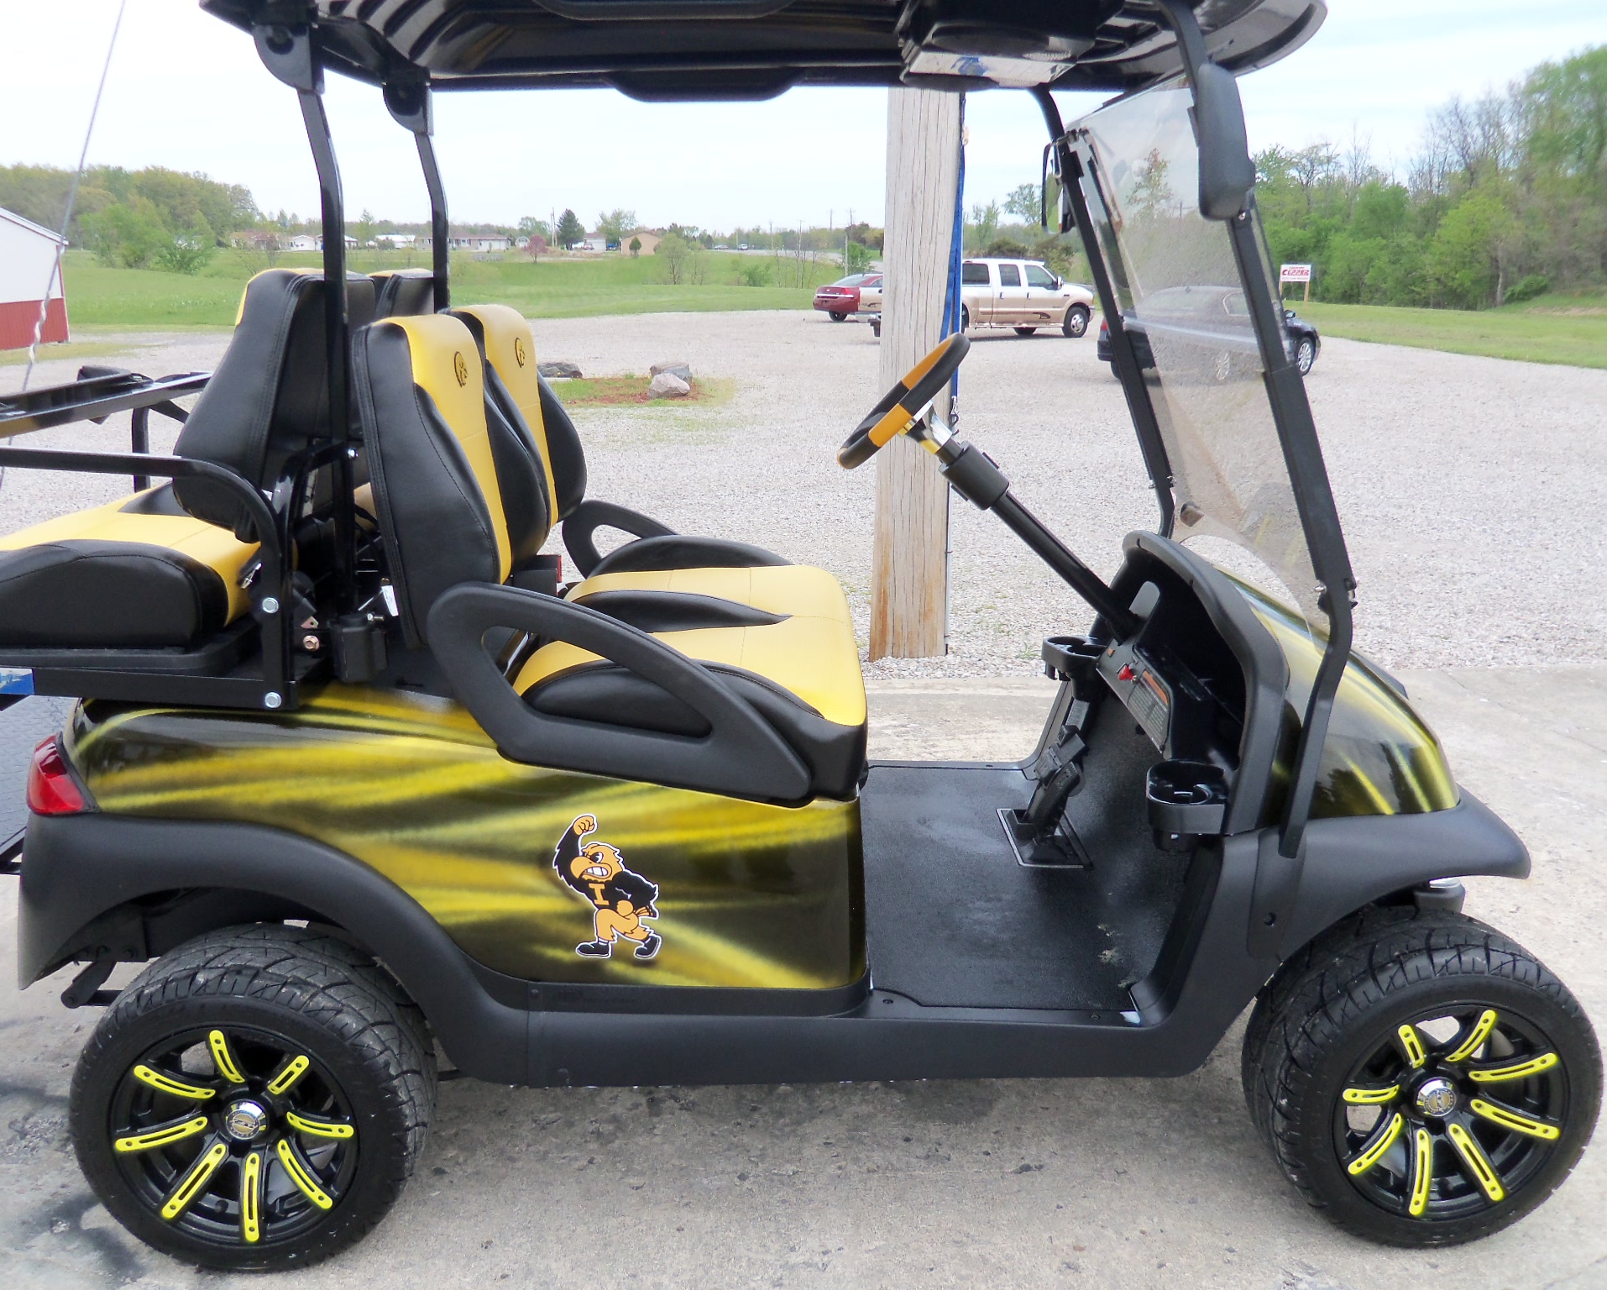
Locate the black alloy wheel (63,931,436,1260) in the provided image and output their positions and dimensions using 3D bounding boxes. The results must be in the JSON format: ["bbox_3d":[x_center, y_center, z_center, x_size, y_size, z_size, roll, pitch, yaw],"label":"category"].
[{"bbox_3d":[-0.765,0.637,1.967,0.460,0.460,0.220,0,15,0],"label":"black alloy wheel"}]

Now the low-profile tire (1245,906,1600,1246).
[{"bbox_3d":[0.888,0.625,2.018,0.460,0.460,0.220,-1,15,-4],"label":"low-profile tire"}]

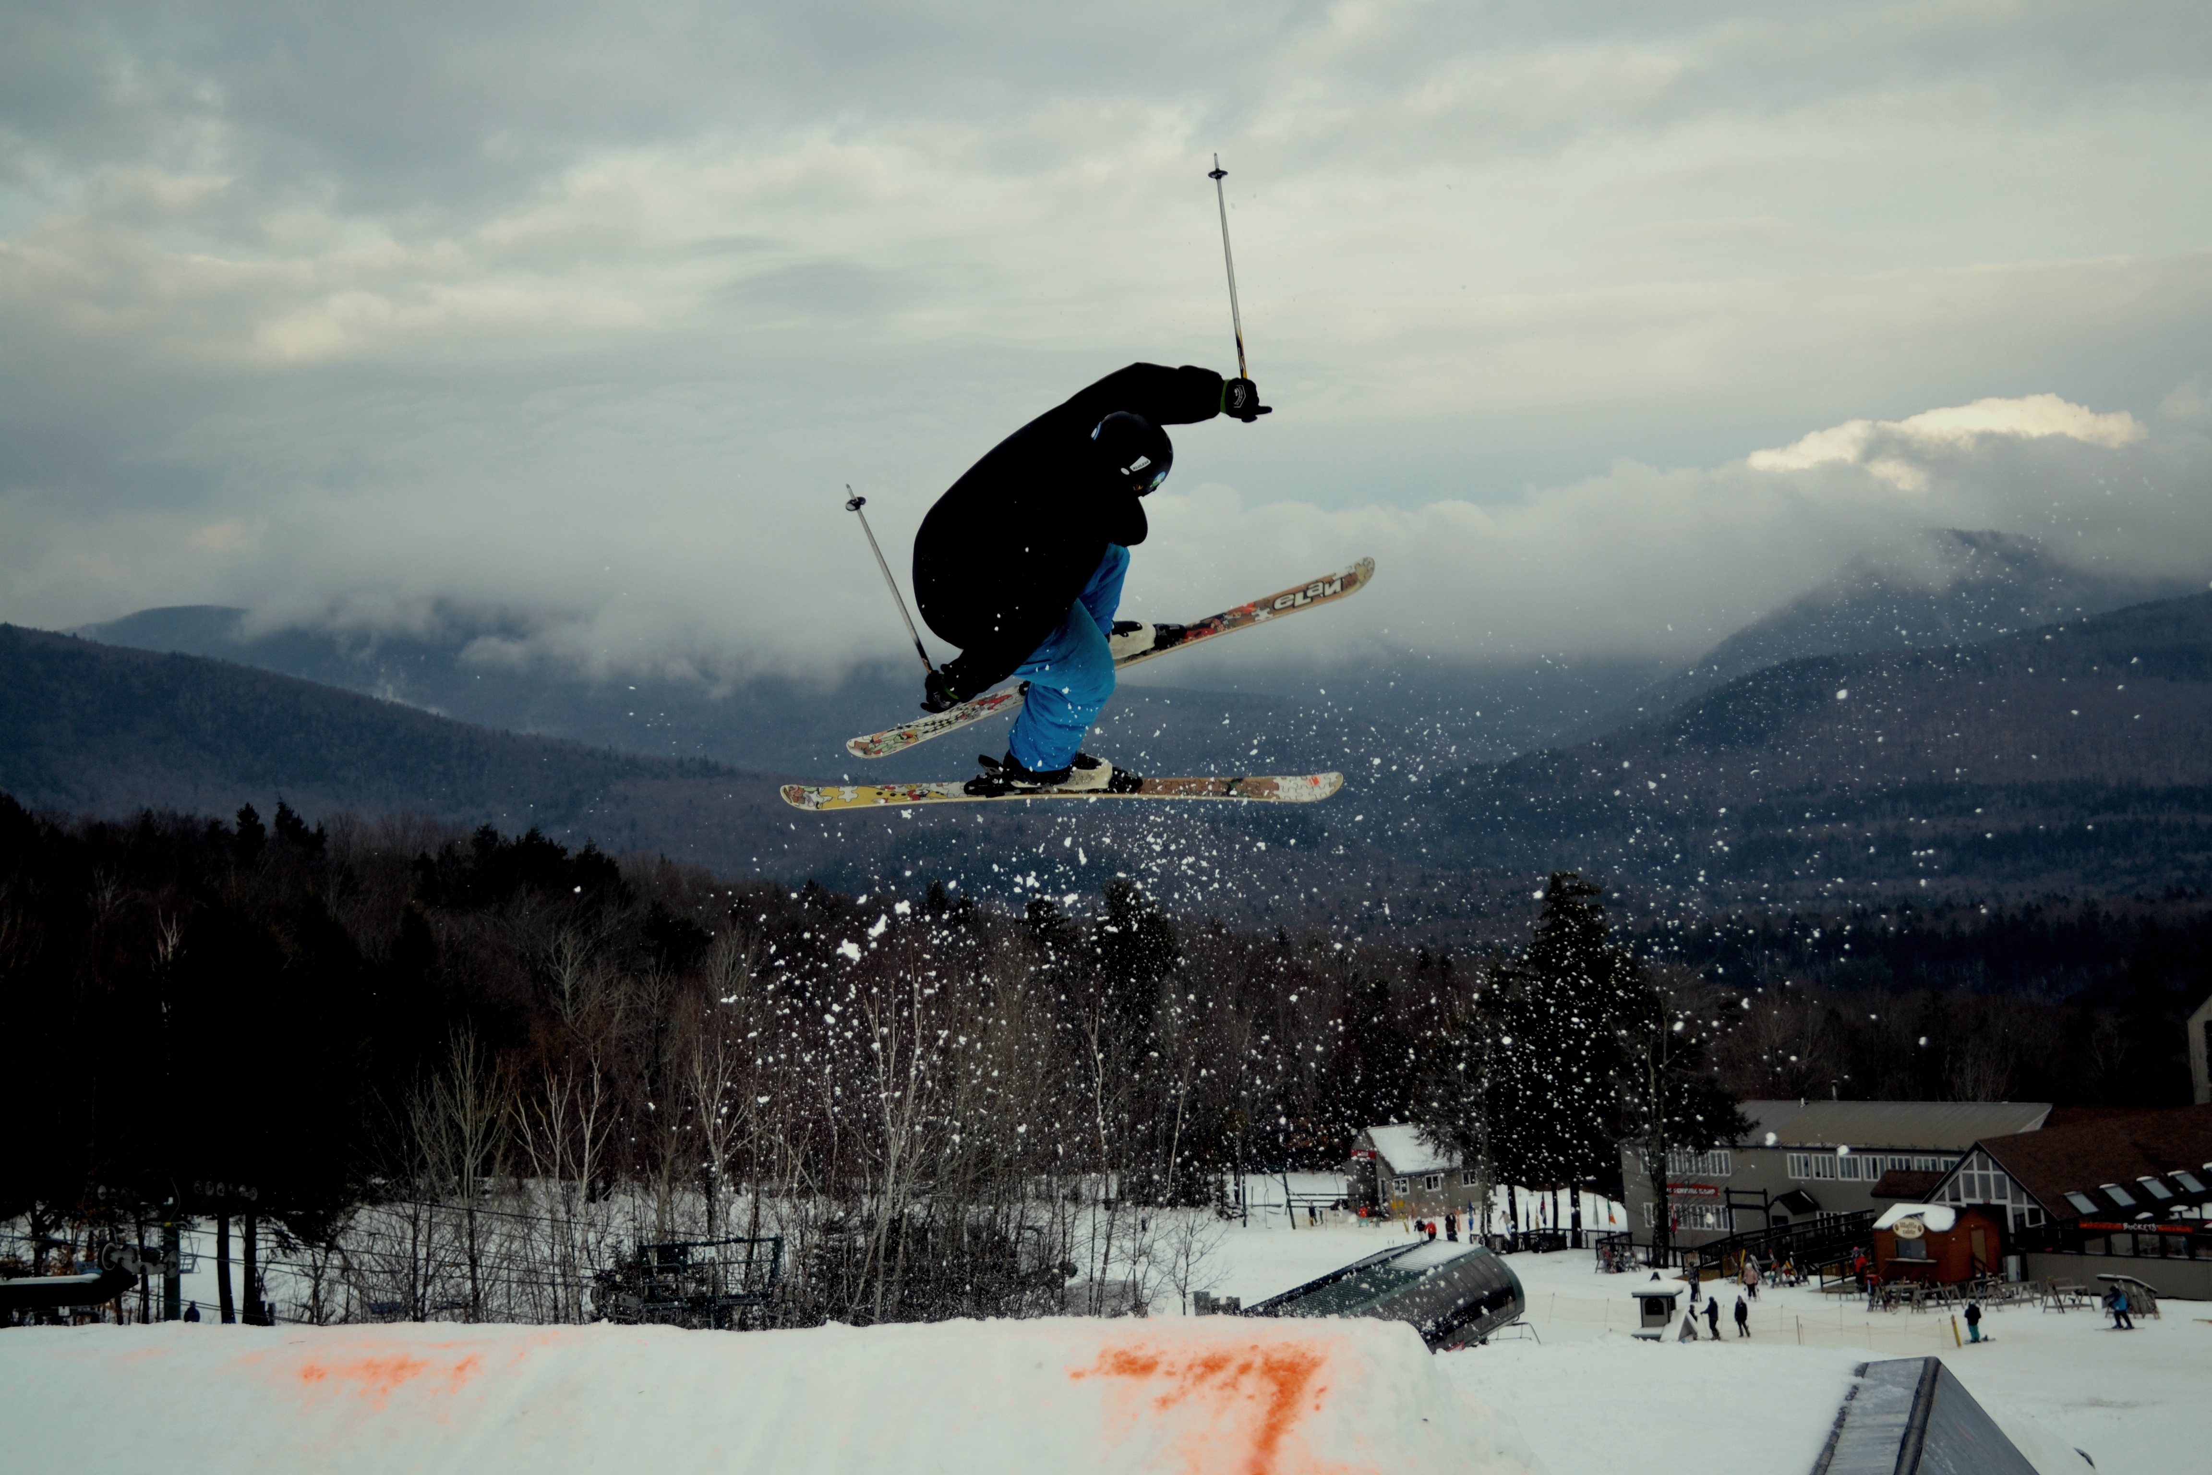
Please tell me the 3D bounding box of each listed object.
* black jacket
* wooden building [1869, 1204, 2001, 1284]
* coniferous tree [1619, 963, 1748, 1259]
[{"bbox_3d":[-0.154,-0.691,10.500,1.220,0.550,0.680,-49,-8,7],"label":"black jacket"},{"bbox_3d":[38.147,23.127,161.448,3.750,3.400,4.400,-3,-3,-39],"label":"wooden building"},{"bbox_3d":[28.385,18.703,173.000,6.400,14.700,6.400,-4,-2,0],"label":"coniferous tree"}]

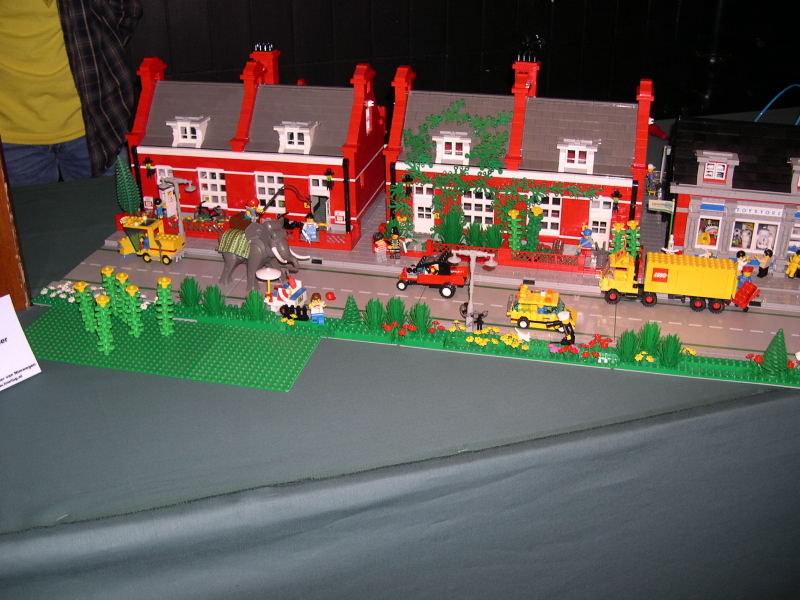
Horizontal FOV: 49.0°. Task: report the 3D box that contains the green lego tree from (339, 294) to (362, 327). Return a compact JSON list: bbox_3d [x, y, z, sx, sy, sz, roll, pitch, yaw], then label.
[{"bbox_3d":[-0.061,0.012,1.096,0.025,0.040,0.025,-1,27,0],"label":"green lego tree"}]

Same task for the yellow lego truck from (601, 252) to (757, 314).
[{"bbox_3d":[0.354,-0.025,1.140,0.186,0.067,0.036,6,28,12],"label":"yellow lego truck"}]

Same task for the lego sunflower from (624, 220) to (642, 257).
[{"bbox_3d":[0.320,-0.076,1.207,0.020,0.069,0.020,6,28,13],"label":"lego sunflower"}]

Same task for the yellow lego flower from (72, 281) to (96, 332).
[{"bbox_3d":[-0.390,0.009,1.098,0.023,0.071,0.023,6,28,11],"label":"yellow lego flower"}]

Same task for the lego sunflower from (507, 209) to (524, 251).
[{"bbox_3d":[0.162,-0.094,1.250,0.022,0.071,0.022,6,28,12],"label":"lego sunflower"}]

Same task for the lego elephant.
[{"bbox_3d":[-0.193,-0.062,1.185,0.154,0.107,0.053,20,34,35],"label":"lego elephant"}]

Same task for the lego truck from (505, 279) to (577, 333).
[{"bbox_3d":[0.179,0.011,1.101,0.088,0.042,0.038,6,28,13],"label":"lego truck"}]

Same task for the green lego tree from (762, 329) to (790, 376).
[{"bbox_3d":[0.419,0.057,0.980,0.028,0.048,0.028,6,28,12],"label":"green lego tree"}]

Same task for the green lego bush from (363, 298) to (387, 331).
[{"bbox_3d":[-0.032,0.018,1.101,0.028,0.040,0.027,0,27,0],"label":"green lego bush"}]

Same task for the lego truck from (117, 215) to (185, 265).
[{"bbox_3d":[-0.368,-0.089,1.295,0.101,0.061,0.038,6,28,13],"label":"lego truck"}]

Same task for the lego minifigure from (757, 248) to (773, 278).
[{"bbox_3d":[0.497,-0.051,1.194,0.018,0.040,0.022,16,32,30],"label":"lego minifigure"}]

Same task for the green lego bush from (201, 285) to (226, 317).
[{"bbox_3d":[-0.241,-0.001,1.127,0.026,0.039,0.026,6,28,13],"label":"green lego bush"}]

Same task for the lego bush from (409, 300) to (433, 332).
[{"bbox_3d":[0.025,0.022,1.069,0.027,0.039,0.027,6,28,12],"label":"lego bush"}]

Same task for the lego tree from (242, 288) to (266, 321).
[{"bbox_3d":[-0.187,0.004,1.125,0.026,0.043,0.026,0,27,0],"label":"lego tree"}]

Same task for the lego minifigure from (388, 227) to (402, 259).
[{"bbox_3d":[-0.007,-0.083,1.264,0.024,0.047,0.014,6,28,12],"label":"lego minifigure"}]

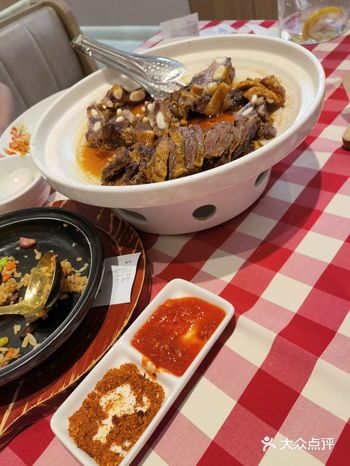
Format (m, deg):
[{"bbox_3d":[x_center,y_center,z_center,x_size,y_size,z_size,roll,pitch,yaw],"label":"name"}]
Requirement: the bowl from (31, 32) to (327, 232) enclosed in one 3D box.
[{"bbox_3d":[0.007,-0.113,0.436,0.319,0.109,0.319,-10,44,10],"label":"bowl"}]

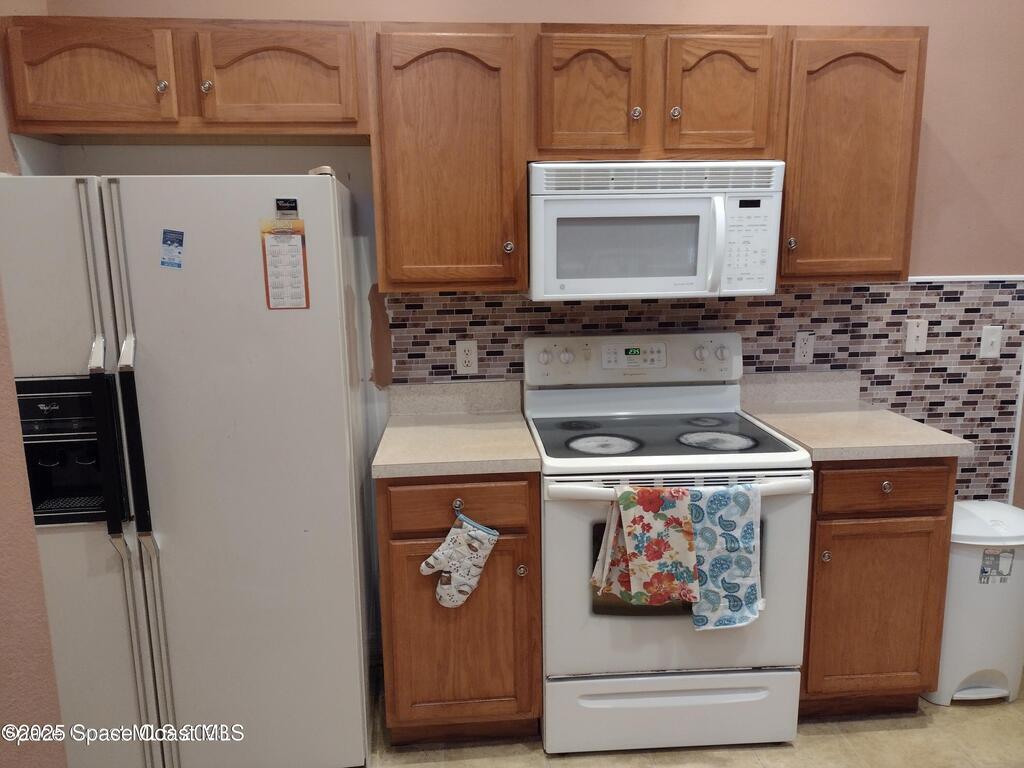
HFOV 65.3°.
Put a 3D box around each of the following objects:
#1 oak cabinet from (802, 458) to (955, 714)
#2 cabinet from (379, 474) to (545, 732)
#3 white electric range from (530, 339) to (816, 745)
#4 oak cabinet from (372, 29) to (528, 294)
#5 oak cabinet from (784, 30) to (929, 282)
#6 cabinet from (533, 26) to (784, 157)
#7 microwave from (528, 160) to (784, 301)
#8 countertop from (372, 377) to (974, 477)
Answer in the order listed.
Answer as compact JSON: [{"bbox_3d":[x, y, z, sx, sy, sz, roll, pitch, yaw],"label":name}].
[{"bbox_3d":[1.058,0.590,2.676,0.446,0.879,0.635,-2,11,-4],"label":"oak cabinet"},{"bbox_3d":[-0.163,0.626,2.589,0.456,0.879,0.635,-2,11,-4],"label":"cabinet"},{"bbox_3d":[0.451,0.466,2.563,0.766,1.184,0.678,-2,11,-4],"label":"white electric range"},{"bbox_3d":[-0.193,-0.679,2.494,0.454,0.762,0.344,-2,11,-4],"label":"oak cabinet"},{"bbox_3d":[1.023,-0.714,2.580,0.437,0.762,0.344,-2,11,-4],"label":"oak cabinet"},{"bbox_3d":[0.416,-0.882,2.502,0.774,0.384,0.344,-2,11,-4],"label":"cabinet"},{"bbox_3d":[0.422,-0.488,2.546,0.763,0.410,0.402,-2,11,-4],"label":"microwave"},{"bbox_3d":[0.451,0.104,2.538,1.714,0.149,0.638,-2,11,-4],"label":"countertop"}]

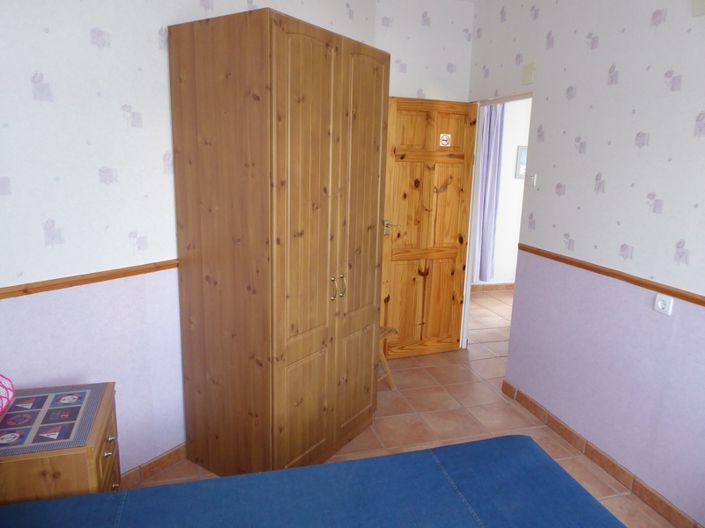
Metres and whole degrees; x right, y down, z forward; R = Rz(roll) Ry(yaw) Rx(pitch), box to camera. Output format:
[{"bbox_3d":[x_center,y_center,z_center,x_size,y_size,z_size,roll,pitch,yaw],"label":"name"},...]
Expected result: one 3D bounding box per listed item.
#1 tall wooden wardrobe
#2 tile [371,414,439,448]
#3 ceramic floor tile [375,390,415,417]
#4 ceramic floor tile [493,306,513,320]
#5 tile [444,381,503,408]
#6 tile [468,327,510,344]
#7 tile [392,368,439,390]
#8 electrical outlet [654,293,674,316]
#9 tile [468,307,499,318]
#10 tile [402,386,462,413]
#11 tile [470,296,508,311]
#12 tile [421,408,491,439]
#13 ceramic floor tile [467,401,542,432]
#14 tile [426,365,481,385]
[{"bbox_3d":[-0.322,-0.045,2.660,0.597,2.092,0.943,9,14,32],"label":"tall wooden wardrobe"},{"bbox_3d":[0.290,0.976,2.983,0.326,0.010,0.326,-2,12,-17],"label":"tile"},{"bbox_3d":[0.195,0.909,3.294,0.326,0.010,0.326,-2,12,-17],"label":"ceramic floor tile"},{"bbox_3d":[1.645,0.498,5.454,0.323,0.010,0.323,-2,13,-16],"label":"ceramic floor tile"},{"bbox_3d":[0.836,0.901,3.542,0.323,0.010,0.323,-2,13,-16],"label":"tile"},{"bbox_3d":[1.194,0.664,4.652,0.323,0.010,0.323,-2,13,-16],"label":"tile"},{"bbox_3d":[0.417,0.831,3.700,0.326,0.010,0.326,-2,12,-17],"label":"tile"},{"bbox_3d":[1.378,0.181,2.249,0.014,0.081,0.081,-2,12,-15],"label":"electrical outlet"},{"bbox_3d":[1.305,0.515,5.324,0.326,0.010,0.326,-2,12,-17],"label":"tile"},{"bbox_3d":[0.519,0.914,3.450,0.323,0.010,0.323,-2,13,-16],"label":"tile"},{"bbox_3d":[1.527,0.436,5.731,0.326,0.010,0.326,-2,12,-17],"label":"tile"},{"bbox_3d":[0.611,0.985,3.141,0.323,0.010,0.323,-2,13,-16],"label":"tile"},{"bbox_3d":[0.928,0.972,3.232,0.323,0.010,0.323,-2,13,-16],"label":"ceramic floor tile"},{"bbox_3d":[0.744,0.831,3.851,0.323,0.010,0.323,-2,13,-16],"label":"tile"}]

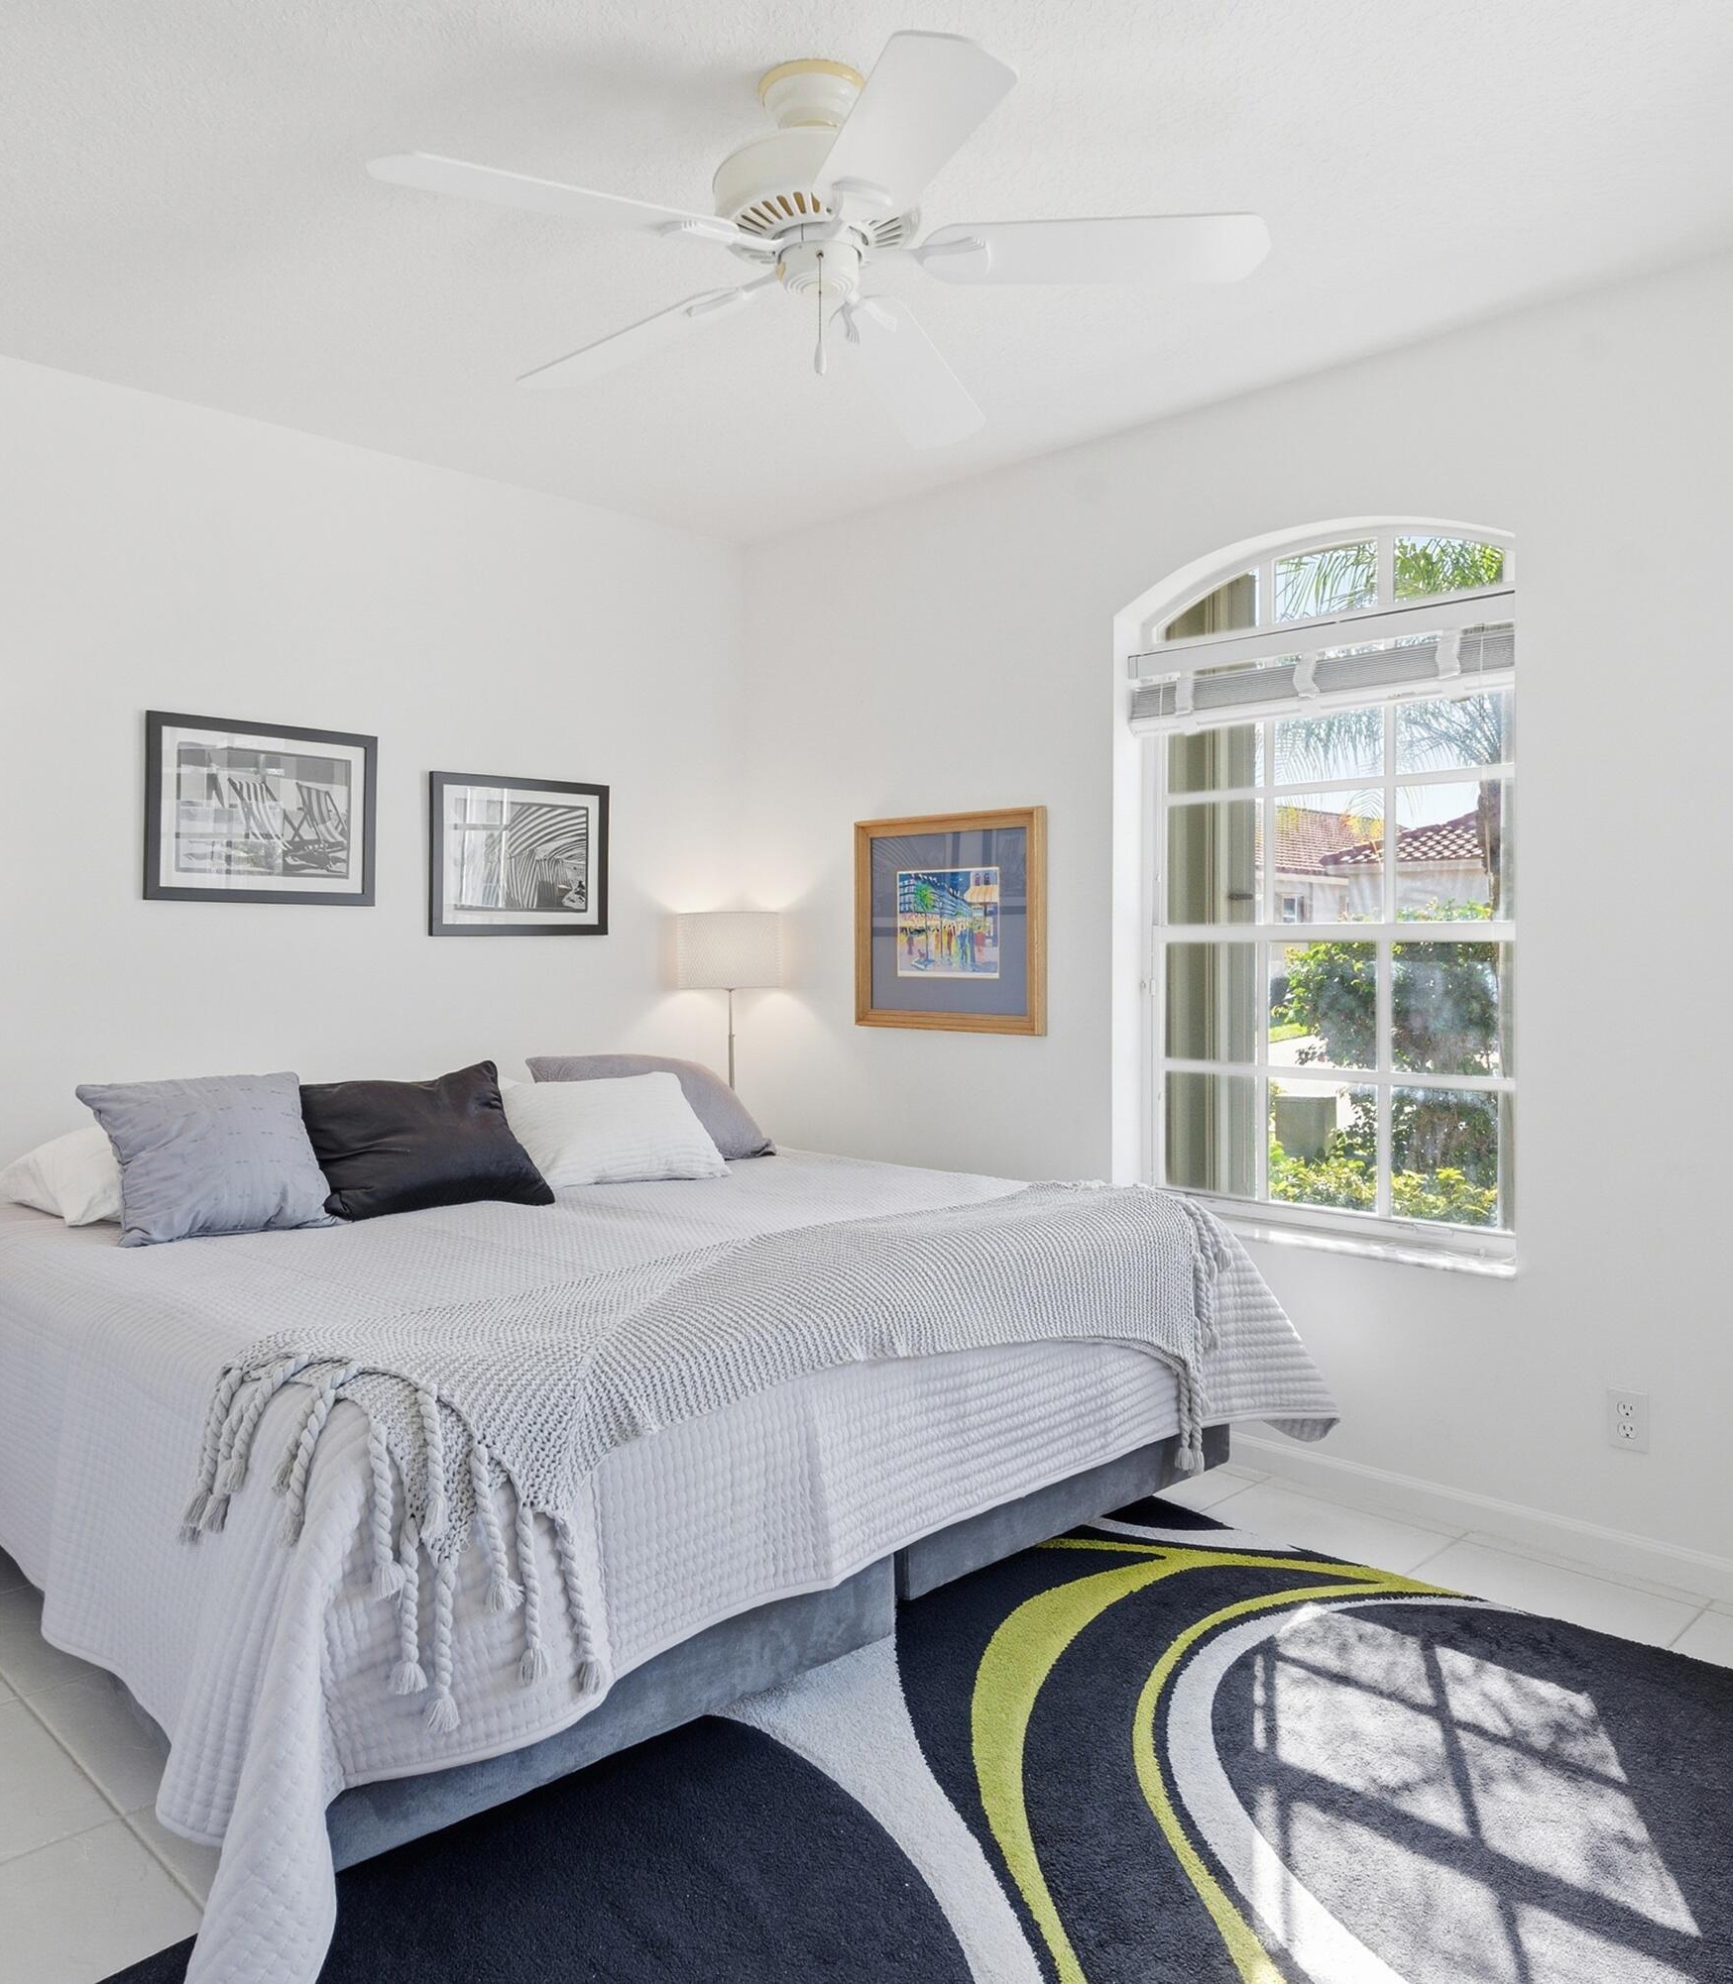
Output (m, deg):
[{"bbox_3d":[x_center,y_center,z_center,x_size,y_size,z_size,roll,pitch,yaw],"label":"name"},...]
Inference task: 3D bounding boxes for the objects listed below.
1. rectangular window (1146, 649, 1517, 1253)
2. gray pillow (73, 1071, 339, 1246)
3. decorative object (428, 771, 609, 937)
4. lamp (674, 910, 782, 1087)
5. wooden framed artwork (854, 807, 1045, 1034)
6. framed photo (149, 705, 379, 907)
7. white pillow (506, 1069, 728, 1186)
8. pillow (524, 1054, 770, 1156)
[{"bbox_3d":[1.043,-0.105,3.260,0.920,1.290,0.080,1,1,44],"label":"rectangular window"},{"bbox_3d":[-1.335,0.320,2.860,0.450,0.150,0.430,-1,45,-37],"label":"gray pillow"},{"bbox_3d":[-0.955,-0.378,3.950,0.565,0.445,0.028,-1,1,-44],"label":"decorative object"},{"bbox_3d":[-0.404,0.416,4.100,0.315,1.310,0.315,-1,1,-44],"label":"lamp"},{"bbox_3d":[0.219,-0.190,3.851,0.655,0.595,0.045,1,1,44],"label":"wooden framed artwork"},{"bbox_3d":[-1.469,-0.440,3.455,0.559,0.445,0.028,-1,1,-44],"label":"framed photo"},{"bbox_3d":[-0.630,0.290,3.490,0.510,0.140,0.370,-1,43,-37],"label":"white pillow"},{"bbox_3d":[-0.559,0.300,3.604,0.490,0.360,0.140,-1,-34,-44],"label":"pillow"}]

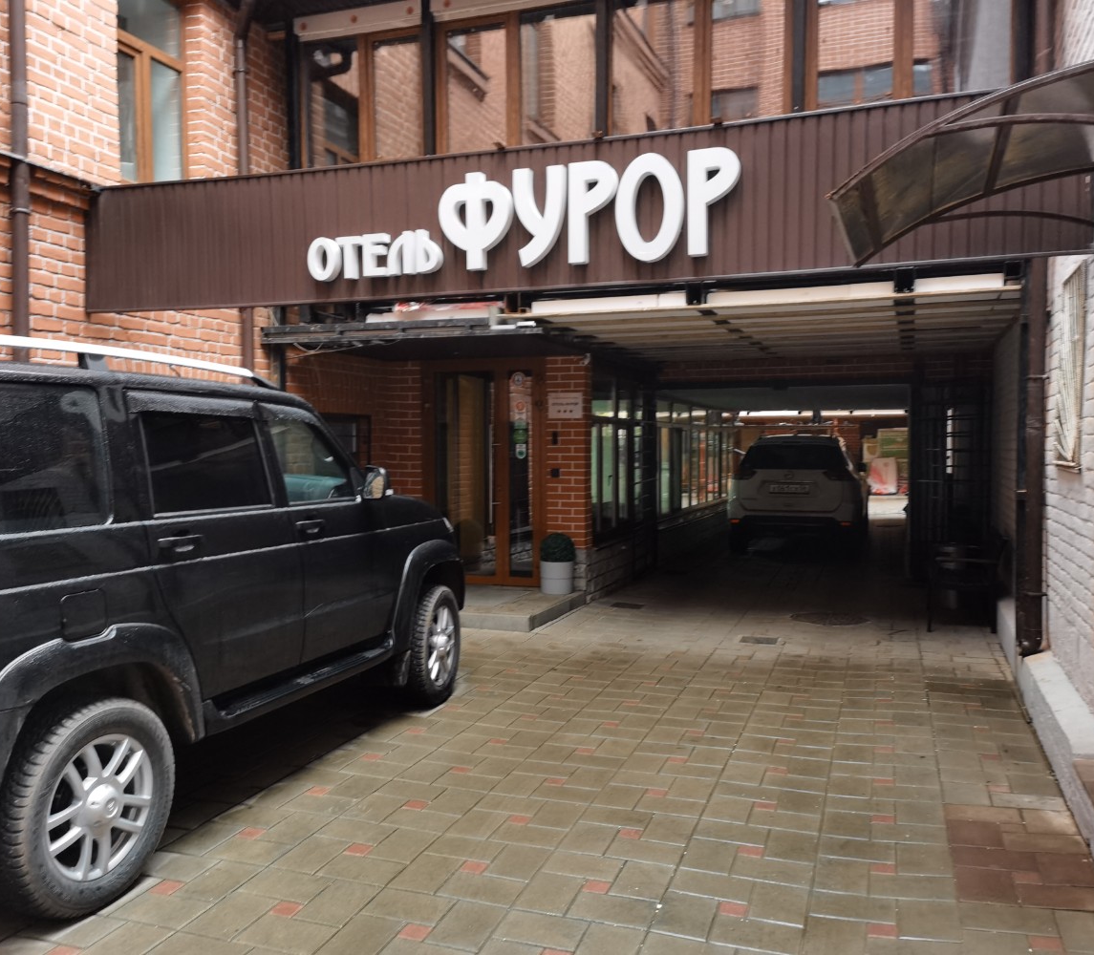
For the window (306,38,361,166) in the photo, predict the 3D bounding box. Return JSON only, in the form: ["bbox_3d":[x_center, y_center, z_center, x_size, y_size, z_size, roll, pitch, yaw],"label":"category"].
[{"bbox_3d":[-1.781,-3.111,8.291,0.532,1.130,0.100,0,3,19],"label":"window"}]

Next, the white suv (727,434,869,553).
[{"bbox_3d":[4.037,0.186,15.649,1.830,1.710,4.660,0,3,19],"label":"white suv"}]

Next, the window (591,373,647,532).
[{"bbox_3d":[0.808,-0.249,10.725,0.100,1.545,2.307,0,3,19],"label":"window"}]

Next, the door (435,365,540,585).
[{"bbox_3d":[-0.601,-0.025,9.848,1.116,2.181,0.100,0,3,19],"label":"door"}]

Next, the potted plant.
[{"bbox_3d":[0.101,0.796,9.298,0.340,0.559,0.340,0,2,0],"label":"potted plant"}]

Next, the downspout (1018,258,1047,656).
[{"bbox_3d":[3.140,-0.120,6.414,0.160,2.568,0.120,0,3,19],"label":"downspout"}]

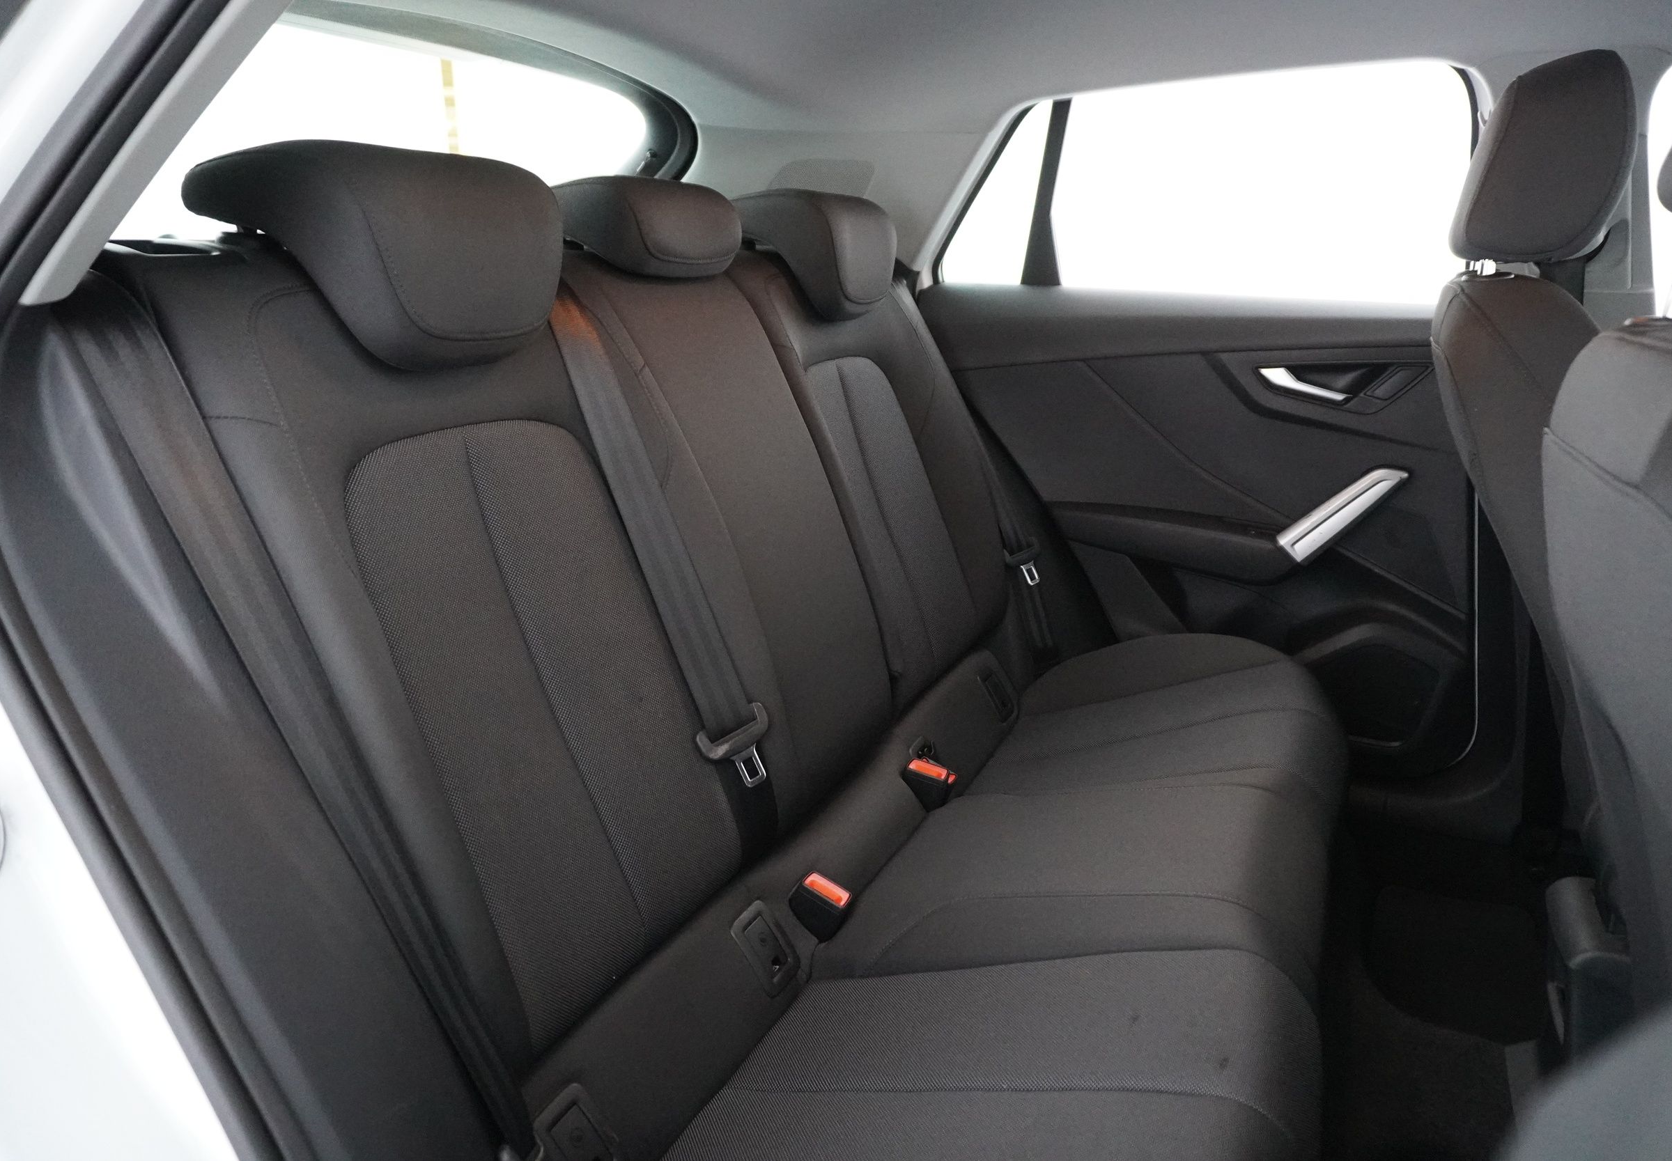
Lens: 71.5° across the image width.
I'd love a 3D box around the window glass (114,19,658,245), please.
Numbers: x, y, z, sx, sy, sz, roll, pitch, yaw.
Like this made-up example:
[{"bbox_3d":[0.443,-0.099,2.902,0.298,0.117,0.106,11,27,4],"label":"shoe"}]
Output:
[{"bbox_3d":[-0.654,-0.495,1.393,0.090,0.380,1.060,49,29,6],"label":"window glass"}]

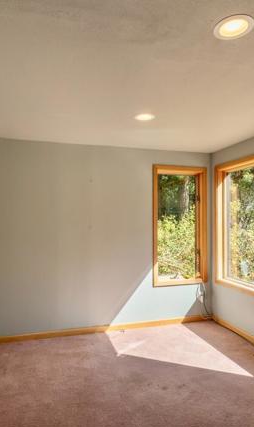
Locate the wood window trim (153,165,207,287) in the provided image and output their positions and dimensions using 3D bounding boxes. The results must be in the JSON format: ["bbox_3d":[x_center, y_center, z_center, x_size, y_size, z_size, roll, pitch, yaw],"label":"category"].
[{"bbox_3d":[0.744,0.176,4.024,0.830,1.650,0.120,1,-1,-17],"label":"wood window trim"}]

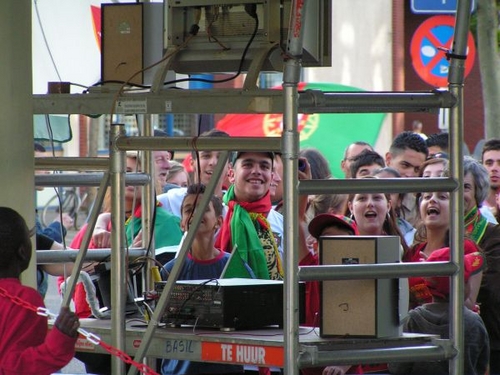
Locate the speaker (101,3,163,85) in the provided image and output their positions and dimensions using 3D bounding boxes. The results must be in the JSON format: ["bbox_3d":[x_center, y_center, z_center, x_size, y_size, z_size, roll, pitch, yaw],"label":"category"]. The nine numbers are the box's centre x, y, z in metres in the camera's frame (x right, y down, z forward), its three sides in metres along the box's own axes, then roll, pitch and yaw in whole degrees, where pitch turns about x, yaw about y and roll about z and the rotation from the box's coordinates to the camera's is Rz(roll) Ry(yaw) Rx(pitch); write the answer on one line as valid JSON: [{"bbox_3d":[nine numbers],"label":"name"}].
[{"bbox_3d":[-0.404,-0.530,16.400,0.185,0.307,0.235,1,2,32],"label":"speaker"}]

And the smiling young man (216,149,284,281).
[{"bbox_3d":[0.013,0.700,16.400,0.520,1.760,0.330,0,1,-5],"label":"smiling young man"}]

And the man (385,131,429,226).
[{"bbox_3d":[0.625,0.658,18.000,0.500,1.760,0.320,-1,2,-25],"label":"man"}]

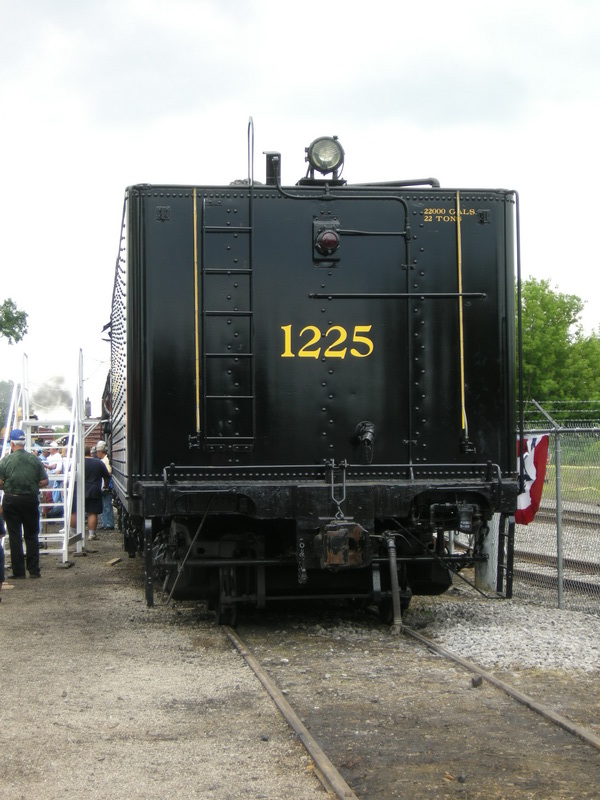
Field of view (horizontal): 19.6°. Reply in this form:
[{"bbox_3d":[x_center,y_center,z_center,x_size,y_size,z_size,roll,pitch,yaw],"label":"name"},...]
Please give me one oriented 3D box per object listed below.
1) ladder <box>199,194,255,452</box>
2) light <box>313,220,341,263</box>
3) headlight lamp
[{"bbox_3d":[-0.577,-0.618,13.994,0.420,2.080,0.090,0,-2,-7],"label":"ladder"},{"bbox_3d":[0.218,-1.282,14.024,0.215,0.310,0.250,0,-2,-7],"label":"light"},{"bbox_3d":[0.211,-1.989,14.176,0.300,0.315,0.270,0,-2,-7],"label":"headlight lamp"}]

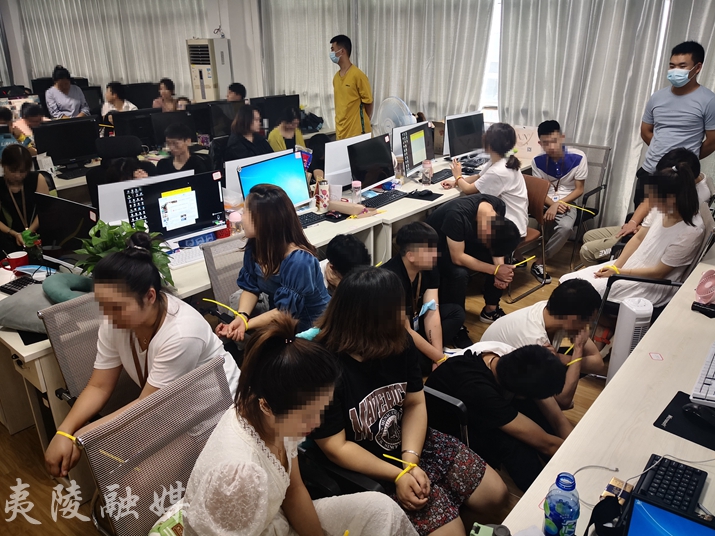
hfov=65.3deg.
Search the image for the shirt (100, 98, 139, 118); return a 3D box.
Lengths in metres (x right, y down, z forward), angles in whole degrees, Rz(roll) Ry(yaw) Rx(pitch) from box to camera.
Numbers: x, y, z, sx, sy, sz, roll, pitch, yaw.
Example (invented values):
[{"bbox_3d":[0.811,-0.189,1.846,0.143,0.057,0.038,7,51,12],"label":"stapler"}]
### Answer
[{"bbox_3d":[-2.628,-1.565,6.205,0.460,0.560,0.300,-9,24,-20],"label":"shirt"}]

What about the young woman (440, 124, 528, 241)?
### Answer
[{"bbox_3d":[0.965,-0.431,4.130,0.750,1.240,0.480,5,22,15],"label":"young woman"}]

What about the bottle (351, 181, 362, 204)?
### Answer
[{"bbox_3d":[-0.009,-0.532,3.887,0.065,0.160,0.065,-1,22,0],"label":"bottle"}]

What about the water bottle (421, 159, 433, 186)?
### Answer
[{"bbox_3d":[0.502,-0.710,4.088,0.070,0.190,0.070,18,29,37],"label":"water bottle"}]

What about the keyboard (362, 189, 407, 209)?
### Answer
[{"bbox_3d":[0.198,-0.491,3.946,0.150,0.028,0.440,13,25,32],"label":"keyboard"}]

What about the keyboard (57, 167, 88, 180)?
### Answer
[{"bbox_3d":[-2.122,-0.753,4.437,0.170,0.030,0.440,18,29,37],"label":"keyboard"}]

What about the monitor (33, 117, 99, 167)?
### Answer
[{"bbox_3d":[-2.301,-0.988,4.518,0.190,0.400,0.550,13,26,29],"label":"monitor"}]

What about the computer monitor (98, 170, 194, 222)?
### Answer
[{"bbox_3d":[-1.129,-0.368,3.128,0.530,0.340,0.160,-17,38,-35],"label":"computer monitor"}]

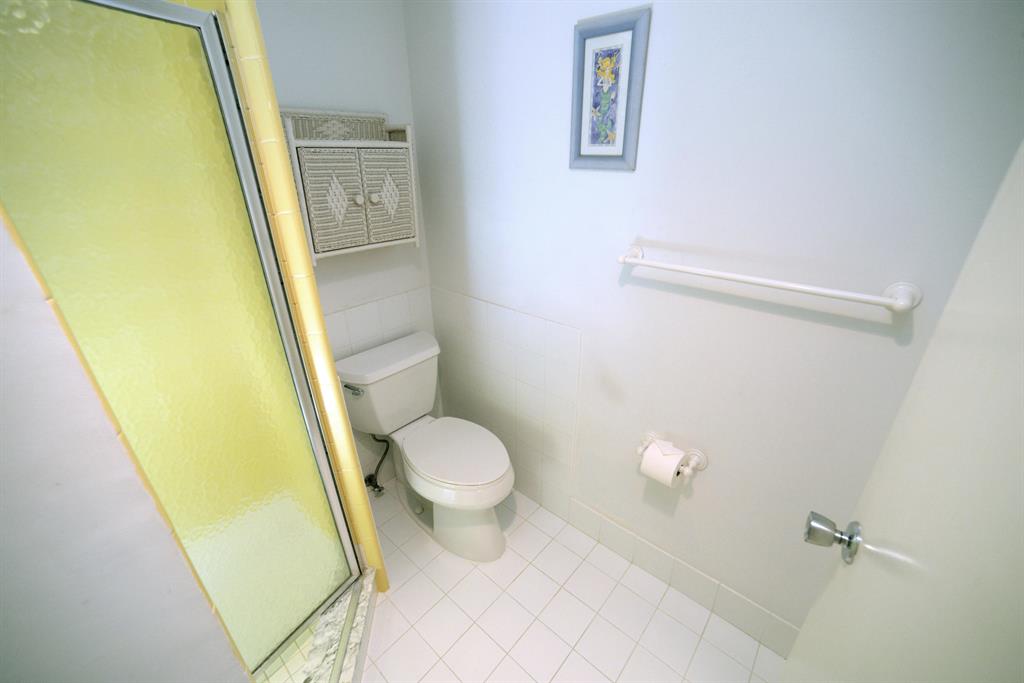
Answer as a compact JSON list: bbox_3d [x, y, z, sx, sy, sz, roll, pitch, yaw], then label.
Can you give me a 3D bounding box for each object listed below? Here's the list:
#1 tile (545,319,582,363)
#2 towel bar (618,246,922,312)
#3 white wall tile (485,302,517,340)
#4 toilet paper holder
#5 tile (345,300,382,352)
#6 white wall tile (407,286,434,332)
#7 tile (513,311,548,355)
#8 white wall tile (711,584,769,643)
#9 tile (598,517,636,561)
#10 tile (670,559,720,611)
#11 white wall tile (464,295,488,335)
[{"bbox_3d":[0.189,0.004,1.525,0.152,0.153,0.010,17,28,39],"label":"tile"},{"bbox_3d":[0.576,-0.167,1.005,0.674,0.064,0.100,20,30,37],"label":"towel bar"},{"bbox_3d":[-0.040,-0.071,1.714,0.152,0.154,0.010,17,28,39],"label":"white wall tile"},{"bbox_3d":[0.516,0.381,1.308,0.217,0.083,0.088,18,29,38],"label":"toilet paper holder"},{"bbox_3d":[-0.637,-0.081,1.759,0.010,0.154,0.157,18,29,38],"label":"tile"},{"bbox_3d":[-0.442,-0.174,1.963,0.010,0.154,0.113,18,29,38],"label":"white wall tile"},{"bbox_3d":[0.074,-0.027,1.610,0.152,0.151,0.010,18,29,38],"label":"tile"},{"bbox_3d":[0.774,0.908,1.335,0.152,0.141,0.010,17,28,39],"label":"white wall tile"},{"bbox_3d":[0.430,0.800,1.621,0.152,0.142,0.010,17,28,39],"label":"tile"},{"bbox_3d":[0.659,0.872,1.430,0.152,0.141,0.010,17,28,39],"label":"tile"},{"bbox_3d":[-0.154,-0.108,1.809,0.152,0.154,0.010,17,28,39],"label":"white wall tile"}]

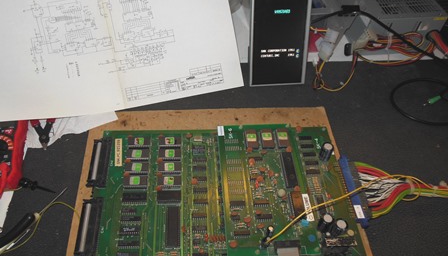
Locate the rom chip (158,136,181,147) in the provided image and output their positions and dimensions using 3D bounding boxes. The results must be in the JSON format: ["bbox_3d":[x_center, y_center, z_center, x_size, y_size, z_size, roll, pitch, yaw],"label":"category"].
[{"bbox_3d":[-0.080,0.022,0.492,0.032,0.005,0.015,0,54,-5],"label":"rom chip"}]

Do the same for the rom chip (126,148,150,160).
[{"bbox_3d":[-0.126,0.040,0.476,0.032,0.005,0.015,0,54,-5],"label":"rom chip"}]

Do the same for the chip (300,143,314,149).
[{"bbox_3d":[0.129,0.028,0.498,0.019,0.005,0.008,-1,55,-3],"label":"chip"}]

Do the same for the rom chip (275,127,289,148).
[{"bbox_3d":[0.087,0.016,0.486,0.015,0.006,0.032,-1,54,-2],"label":"rom chip"}]

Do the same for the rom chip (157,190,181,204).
[{"bbox_3d":[-0.075,0.095,0.441,0.032,0.007,0.015,-1,55,-3],"label":"rom chip"}]

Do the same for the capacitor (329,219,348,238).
[{"bbox_3d":[0.147,0.128,0.415,0.015,0.027,0.015,-1,54,-2],"label":"capacitor"}]

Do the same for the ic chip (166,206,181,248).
[{"bbox_3d":[-0.065,0.128,0.418,0.015,0.007,0.052,-1,55,-3],"label":"ic chip"}]

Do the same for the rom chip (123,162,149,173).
[{"bbox_3d":[-0.124,0.058,0.463,0.032,0.005,0.015,0,54,-5],"label":"rom chip"}]

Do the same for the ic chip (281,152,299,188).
[{"bbox_3d":[0.087,0.057,0.436,0.015,0.006,0.052,-1,55,-3],"label":"ic chip"}]

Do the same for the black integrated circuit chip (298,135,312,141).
[{"bbox_3d":[0.127,0.017,0.506,0.019,0.005,0.008,-1,55,-3],"label":"black integrated circuit chip"}]

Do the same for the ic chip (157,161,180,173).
[{"bbox_3d":[-0.080,0.057,0.470,0.032,0.006,0.015,-1,54,-2],"label":"ic chip"}]

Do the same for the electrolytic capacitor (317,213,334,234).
[{"bbox_3d":[0.131,0.124,0.418,0.016,0.026,0.016,-1,55,-3],"label":"electrolytic capacitor"}]

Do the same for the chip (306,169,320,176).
[{"bbox_3d":[0.130,0.065,0.472,0.019,0.005,0.008,-1,55,-3],"label":"chip"}]

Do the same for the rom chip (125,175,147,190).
[{"bbox_3d":[-0.124,0.075,0.457,0.032,0.006,0.015,-1,54,-2],"label":"rom chip"}]

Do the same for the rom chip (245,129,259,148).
[{"bbox_3d":[0.041,0.017,0.485,0.015,0.008,0.032,-1,55,-3],"label":"rom chip"}]

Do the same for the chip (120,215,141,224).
[{"bbox_3d":[-0.120,0.120,0.422,0.025,0.004,0.008,0,54,-5],"label":"chip"}]

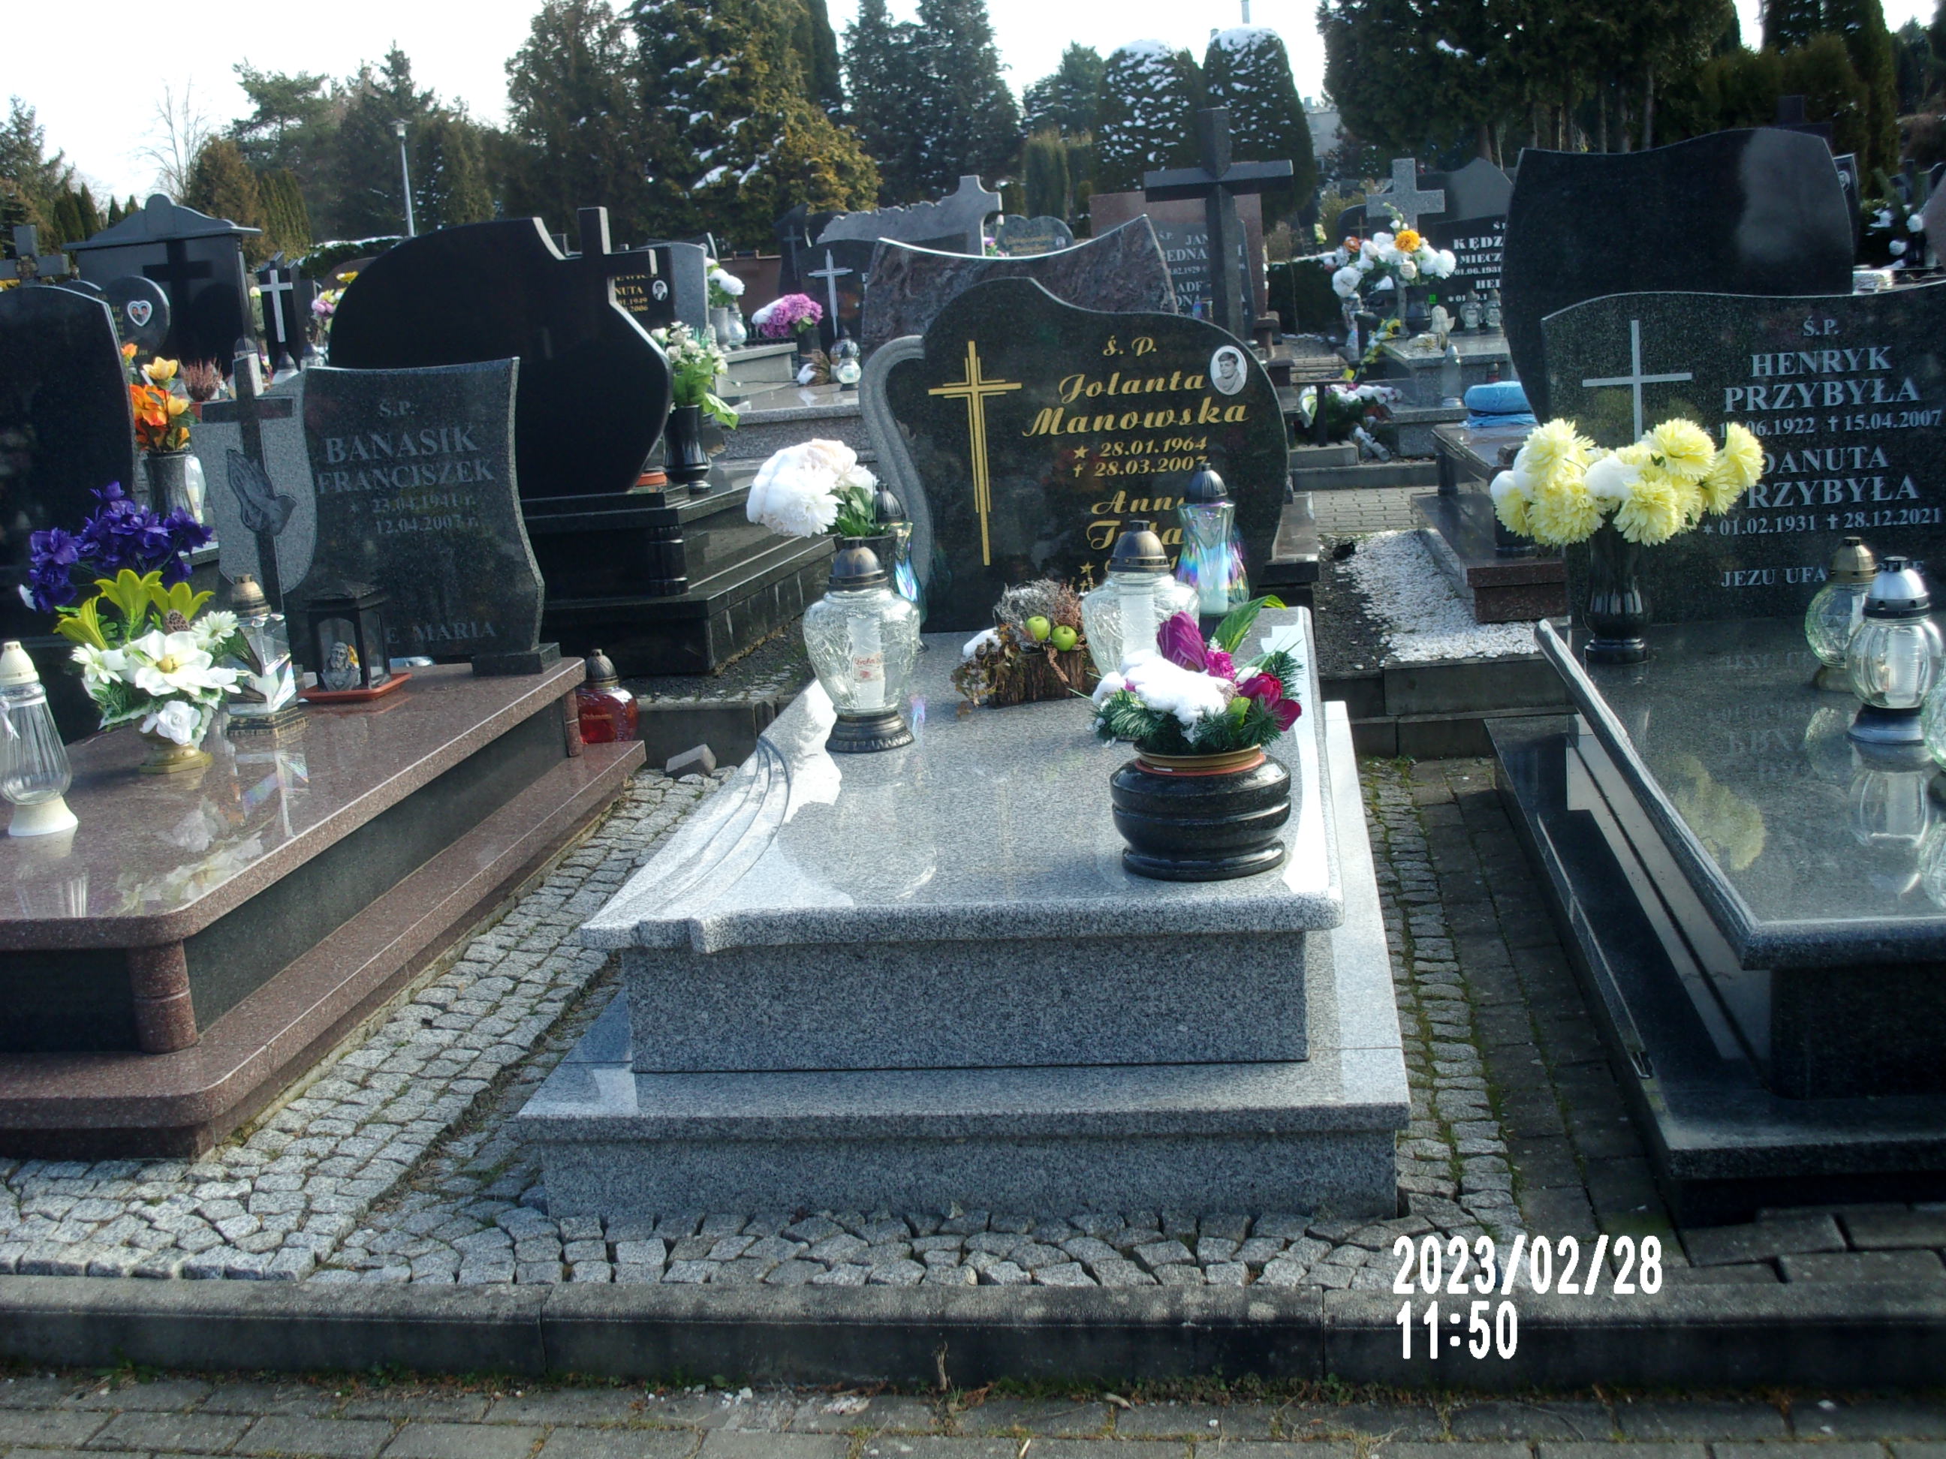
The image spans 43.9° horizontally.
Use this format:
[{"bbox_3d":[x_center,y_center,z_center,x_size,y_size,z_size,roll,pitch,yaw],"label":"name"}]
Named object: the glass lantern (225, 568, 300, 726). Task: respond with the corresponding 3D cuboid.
[{"bbox_3d":[-1.591,-0.174,5.410,0.118,0.338,0.118,0,12,19],"label":"glass lantern"}]

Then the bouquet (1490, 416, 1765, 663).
[{"bbox_3d":[1.375,-0.401,5.083,0.561,0.507,0.355,-2,11,7],"label":"bouquet"}]

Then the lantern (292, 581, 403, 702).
[{"bbox_3d":[-1.498,-0.228,5.827,0.175,0.276,0.175,0,12,19],"label":"lantern"}]

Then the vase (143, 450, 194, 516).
[{"bbox_3d":[-2.264,-0.664,6.795,0.141,0.223,0.141,-2,12,7],"label":"vase"}]

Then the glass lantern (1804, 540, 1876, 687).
[{"bbox_3d":[1.690,-0.226,4.645,0.173,0.286,0.173,-2,12,7],"label":"glass lantern"}]

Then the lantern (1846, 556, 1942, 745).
[{"bbox_3d":[1.599,-0.140,4.183,0.162,0.314,0.162,-2,12,7],"label":"lantern"}]

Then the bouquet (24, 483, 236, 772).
[{"bbox_3d":[-1.763,-0.220,5.054,0.424,0.581,0.315,-3,11,3],"label":"bouquet"}]

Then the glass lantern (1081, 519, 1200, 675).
[{"bbox_3d":[0.306,-0.185,4.430,0.219,0.389,0.219,-2,11,7],"label":"glass lantern"}]

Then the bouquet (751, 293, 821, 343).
[{"bbox_3d":[-0.931,-2.051,12.034,0.360,0.260,0.300,-2,11,7],"label":"bouquet"}]

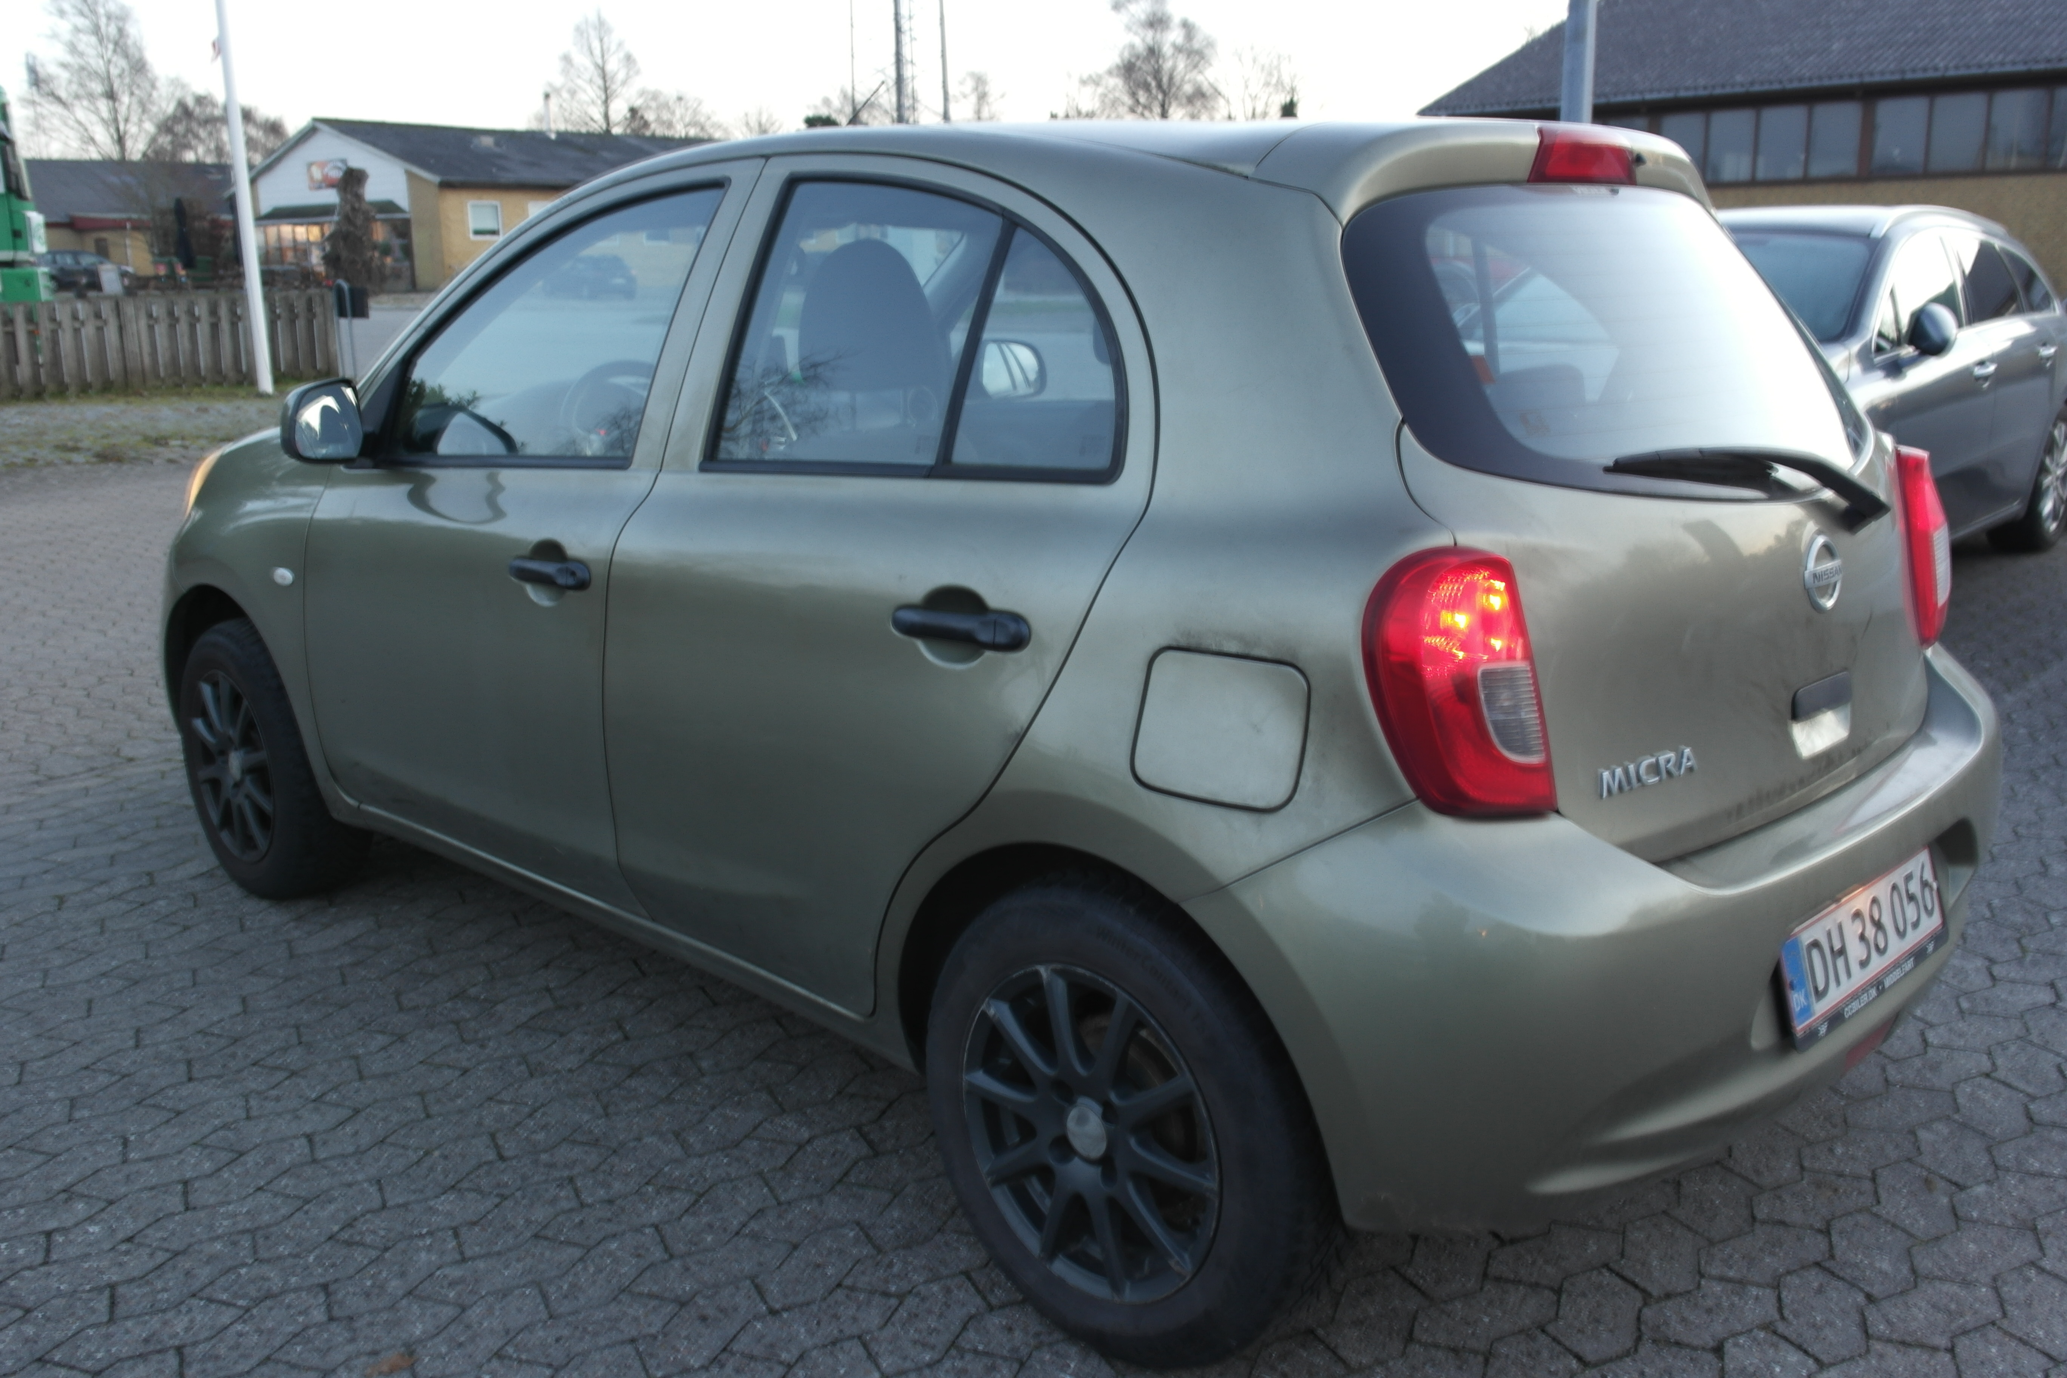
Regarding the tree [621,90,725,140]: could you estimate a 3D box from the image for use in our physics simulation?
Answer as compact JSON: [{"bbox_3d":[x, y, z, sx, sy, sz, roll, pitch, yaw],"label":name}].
[{"bbox_3d":[-17.144,-24.111,82.000,4.596,8.845,4.596,-3,14,-11],"label":"tree"}]

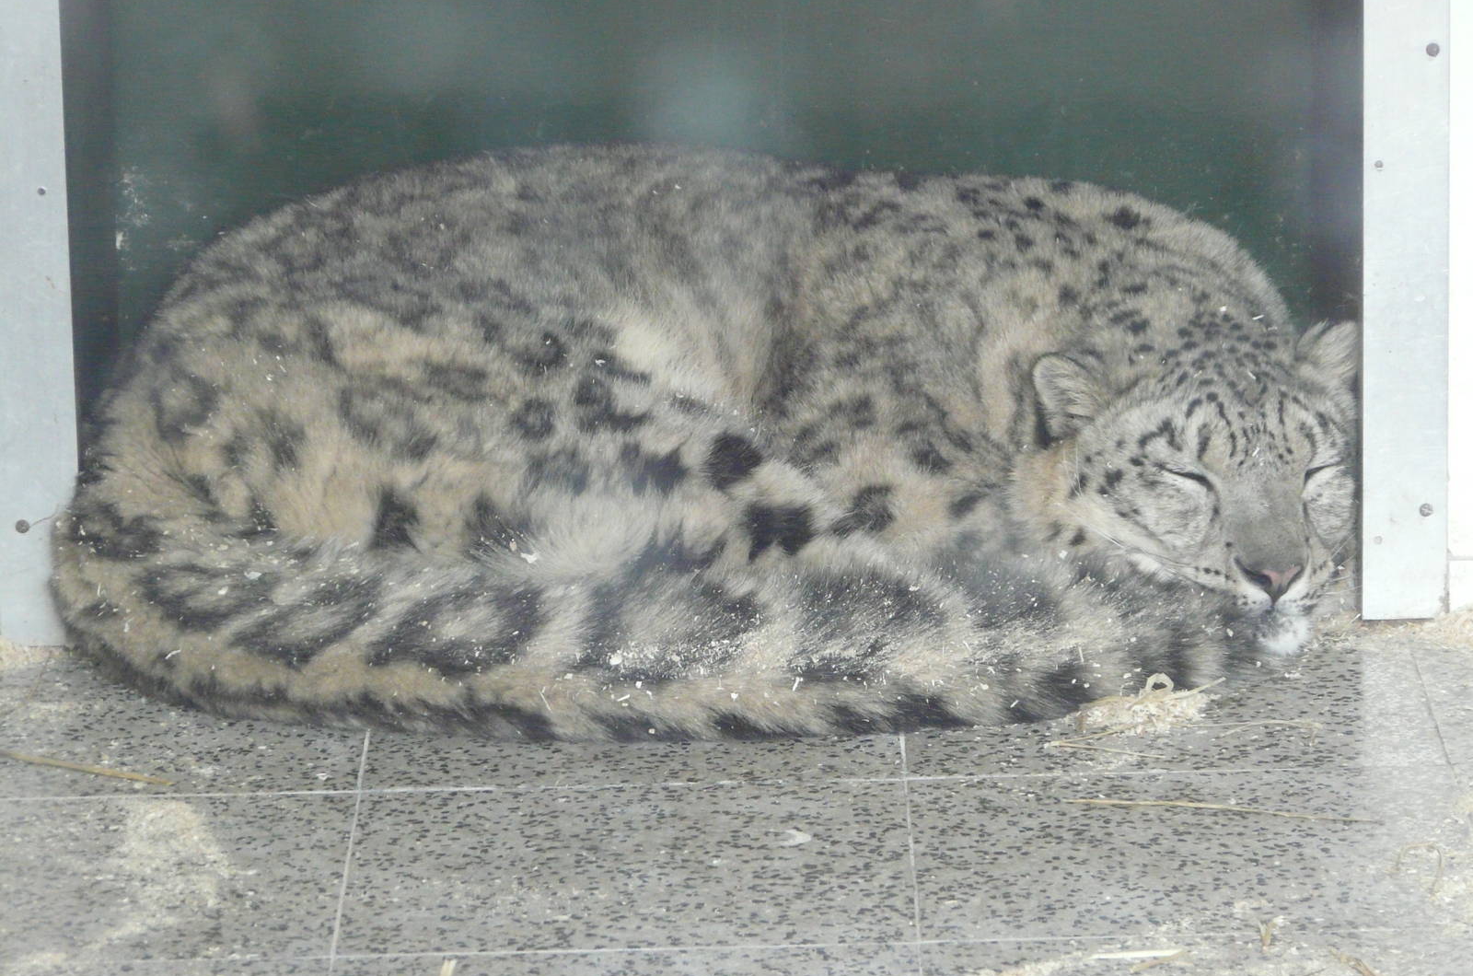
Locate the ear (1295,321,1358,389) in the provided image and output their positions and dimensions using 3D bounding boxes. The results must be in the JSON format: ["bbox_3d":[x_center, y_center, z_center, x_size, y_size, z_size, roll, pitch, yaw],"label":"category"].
[{"bbox_3d":[0.362,-0.080,4.650,0.043,0.045,0.026,3,14,-18],"label":"ear"}]

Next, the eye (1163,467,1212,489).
[{"bbox_3d":[0.270,-0.006,4.565,0.031,0.013,0.012,2,13,0],"label":"eye"}]

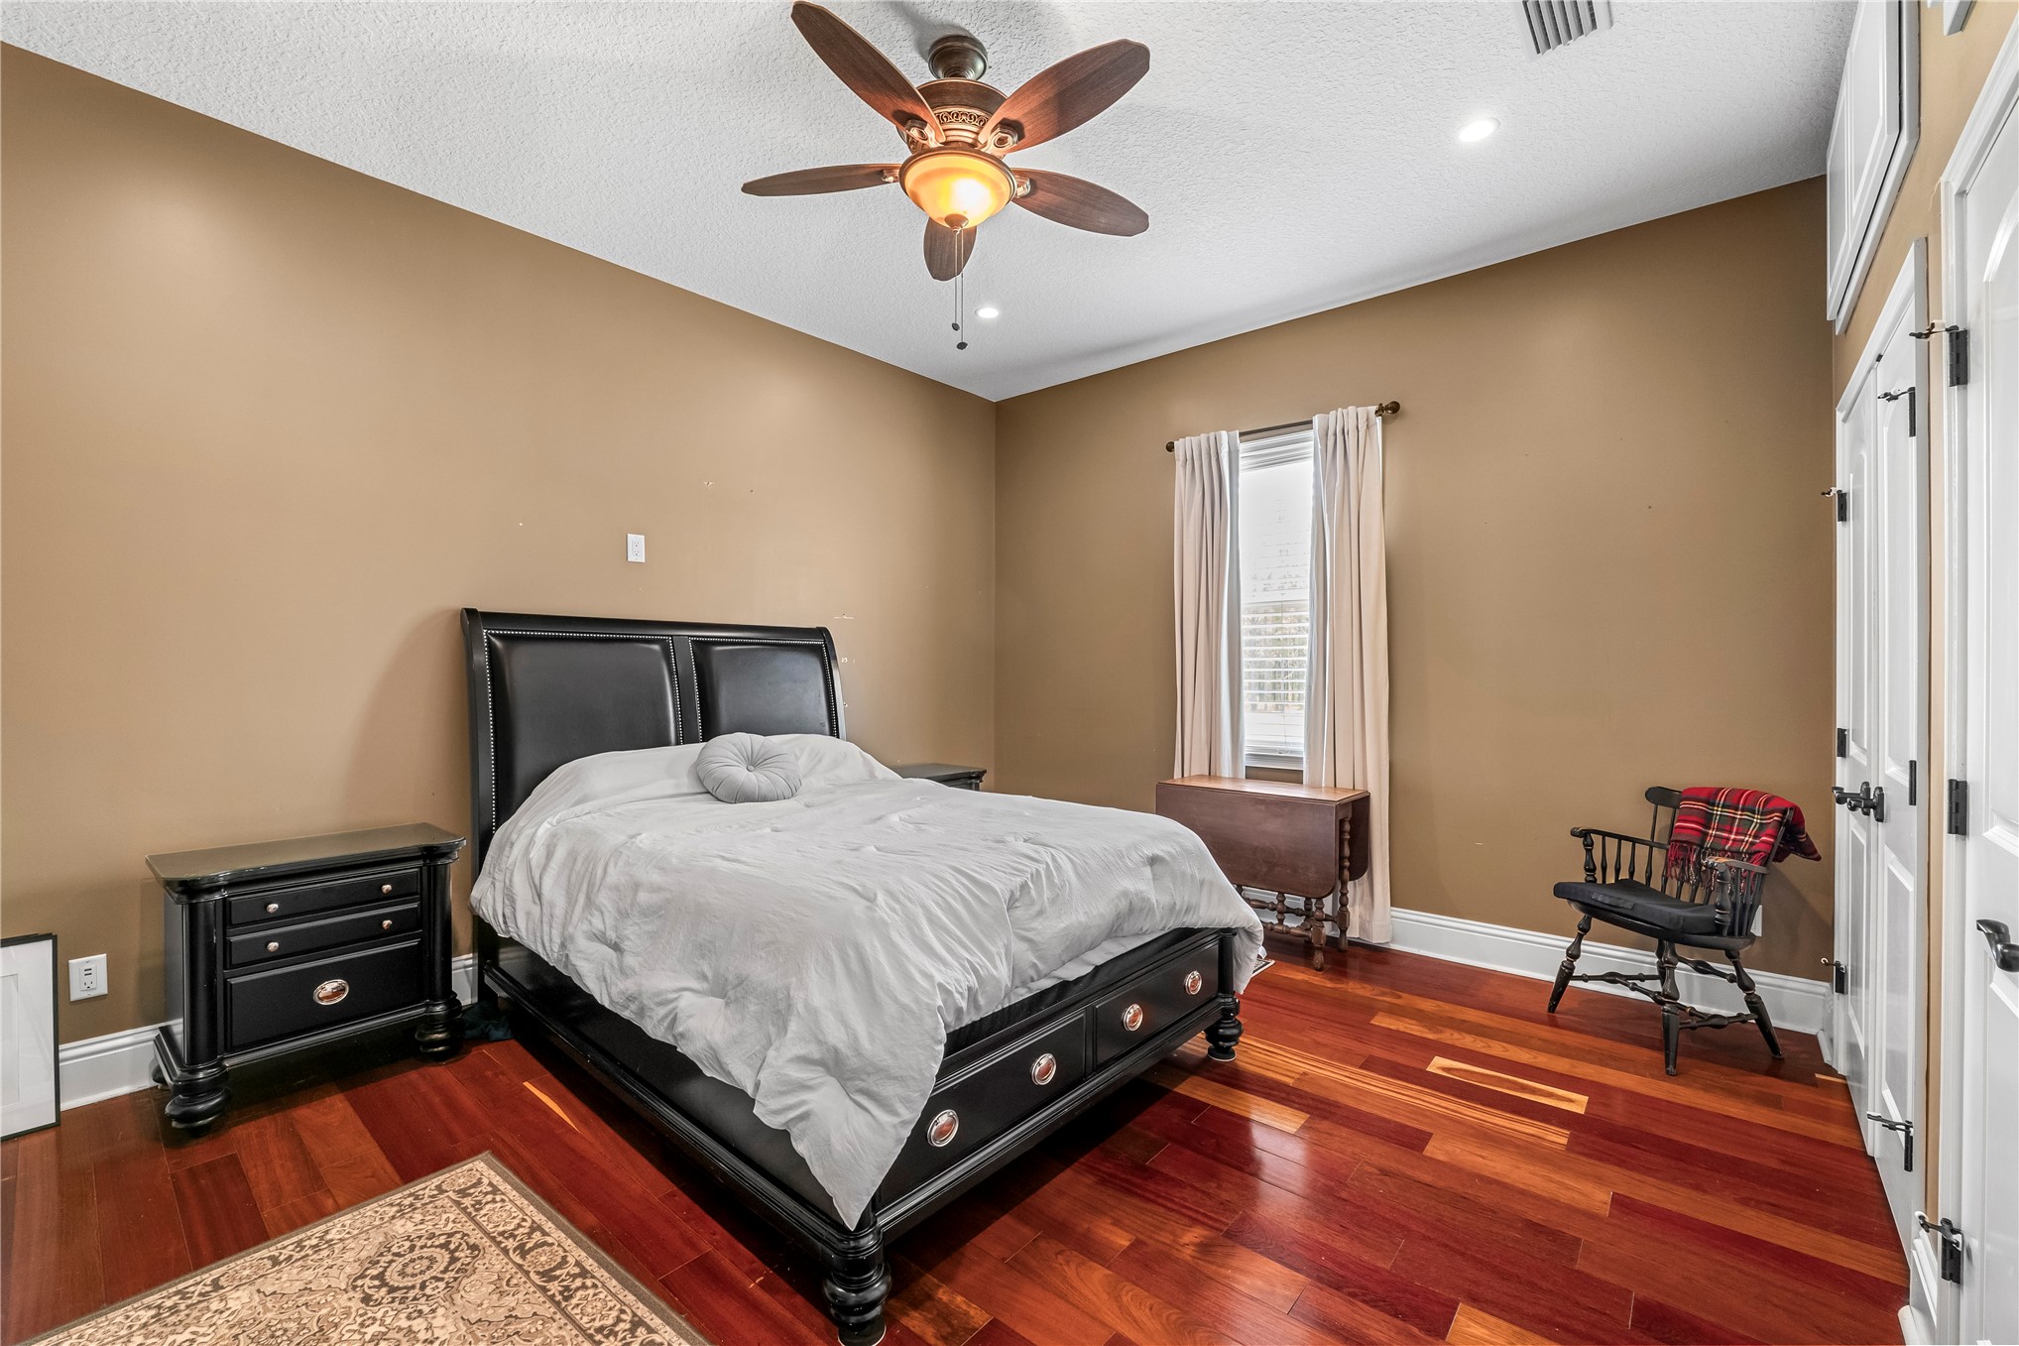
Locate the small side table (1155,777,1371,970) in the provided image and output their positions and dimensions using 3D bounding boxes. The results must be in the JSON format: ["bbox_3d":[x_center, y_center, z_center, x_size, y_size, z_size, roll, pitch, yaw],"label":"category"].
[{"bbox_3d":[1.179,0.904,3.688,0.877,0.731,0.433,0,0,41],"label":"small side table"}]

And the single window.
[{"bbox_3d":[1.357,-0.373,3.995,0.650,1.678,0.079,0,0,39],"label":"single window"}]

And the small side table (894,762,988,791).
[{"bbox_3d":[-0.532,0.905,4.346,0.438,0.716,0.704,0,0,42],"label":"small side table"}]

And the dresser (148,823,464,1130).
[{"bbox_3d":[-2.222,0.915,2.501,0.438,0.716,0.704,0,0,42],"label":"dresser"}]

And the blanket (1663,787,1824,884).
[{"bbox_3d":[2.584,0.572,2.803,0.227,0.271,0.384,0,0,-10],"label":"blanket"}]

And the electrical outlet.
[{"bbox_3d":[-2.709,0.899,2.309,0.010,0.117,0.072,0,0,42],"label":"electrical outlet"}]

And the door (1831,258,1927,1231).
[{"bbox_3d":[2.345,0.211,2.142,0.054,2.128,1.280,0,0,42],"label":"door"}]

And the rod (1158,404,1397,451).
[{"bbox_3d":[1.317,-1.221,3.934,1.175,0.064,0.099,0,0,39],"label":"rod"}]

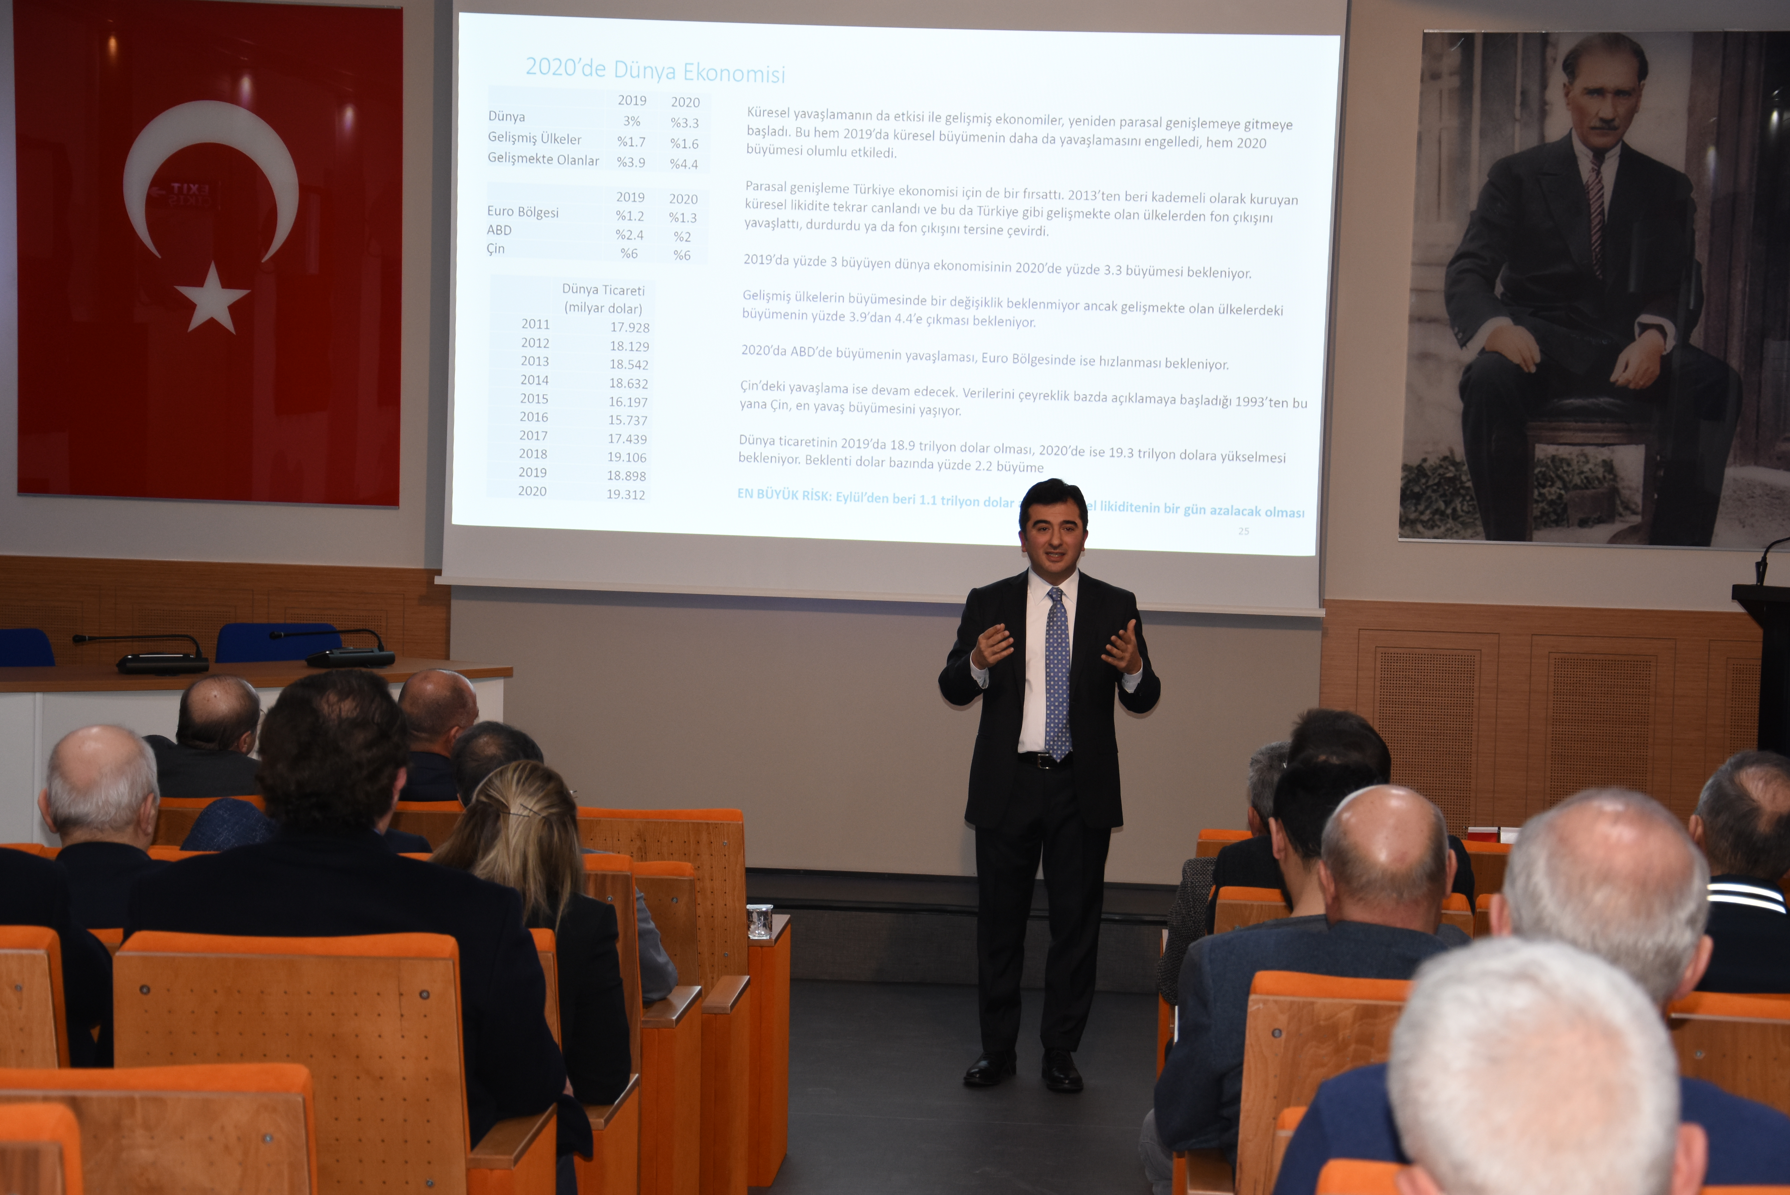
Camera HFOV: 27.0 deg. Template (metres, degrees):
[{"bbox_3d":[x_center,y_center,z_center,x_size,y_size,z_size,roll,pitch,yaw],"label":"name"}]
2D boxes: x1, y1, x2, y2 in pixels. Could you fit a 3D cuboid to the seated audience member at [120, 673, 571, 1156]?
[{"bbox_3d":[-0.854,0.784,5.943,0.640,1.360,0.800,2,7,2],"label":"seated audience member"}]

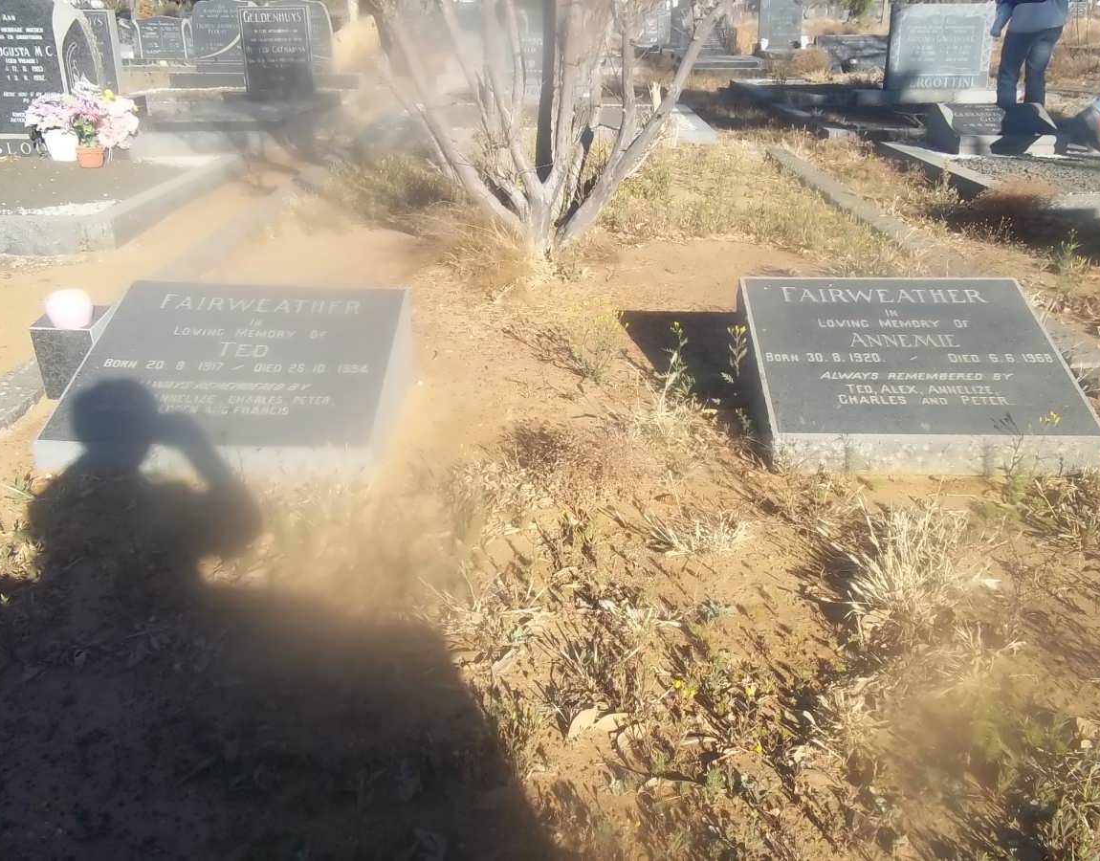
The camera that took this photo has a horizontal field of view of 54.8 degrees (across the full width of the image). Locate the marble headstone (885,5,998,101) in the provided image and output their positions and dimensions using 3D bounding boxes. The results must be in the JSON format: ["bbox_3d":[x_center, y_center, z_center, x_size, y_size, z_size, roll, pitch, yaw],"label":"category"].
[{"bbox_3d":[3.573,-3.485,9.750,0.920,0.870,0.180,1,22,1],"label":"marble headstone"}]

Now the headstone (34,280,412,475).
[{"bbox_3d":[-0.845,-0.169,2.918,0.840,0.315,0.703,1,22,2],"label":"headstone"}]

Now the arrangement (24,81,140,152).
[{"bbox_3d":[-2.824,-1.895,6.400,0.640,0.410,0.380,1,22,1],"label":"arrangement"}]

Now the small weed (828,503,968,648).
[{"bbox_3d":[0.657,0.255,1.982,0.261,0.230,0.248,0,22,0],"label":"small weed"}]

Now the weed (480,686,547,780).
[{"bbox_3d":[-0.057,0.451,1.602,0.098,0.139,0.093,0,22,0],"label":"weed"}]

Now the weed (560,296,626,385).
[{"bbox_3d":[0.135,-0.281,3.291,0.196,0.257,0.196,0,22,0],"label":"weed"}]

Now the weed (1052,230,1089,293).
[{"bbox_3d":[2.157,-0.699,4.397,0.130,0.245,0.120,1,22,1],"label":"weed"}]

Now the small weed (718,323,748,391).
[{"bbox_3d":[0.554,-0.221,3.211,0.087,0.207,0.087,0,22,0],"label":"small weed"}]

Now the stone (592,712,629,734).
[{"bbox_3d":[0.101,0.489,1.766,0.058,0.022,0.036,0,22,-1],"label":"stone"}]

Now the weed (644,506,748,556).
[{"bbox_3d":[0.316,0.212,2.299,0.224,0.072,0.157,0,22,0],"label":"weed"}]

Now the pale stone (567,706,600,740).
[{"bbox_3d":[0.055,0.491,1.784,0.040,0.018,0.085,14,26,31],"label":"pale stone"}]

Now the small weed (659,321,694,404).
[{"bbox_3d":[0.370,-0.200,3.102,0.101,0.248,0.101,0,22,0],"label":"small weed"}]

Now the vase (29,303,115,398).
[{"bbox_3d":[-1.463,-0.256,3.316,0.185,0.245,0.215,1,22,1],"label":"vase"}]

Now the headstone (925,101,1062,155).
[{"bbox_3d":[3.008,-2.072,7.266,0.650,0.290,0.570,1,22,1],"label":"headstone"}]

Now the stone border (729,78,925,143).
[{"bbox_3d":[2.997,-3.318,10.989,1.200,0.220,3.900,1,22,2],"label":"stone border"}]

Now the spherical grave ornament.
[{"bbox_3d":[-1.407,-0.361,3.087,0.141,0.111,0.141,0,22,0],"label":"spherical grave ornament"}]

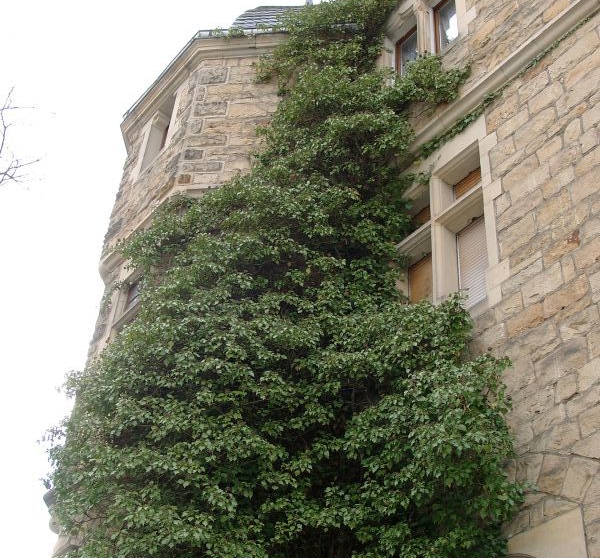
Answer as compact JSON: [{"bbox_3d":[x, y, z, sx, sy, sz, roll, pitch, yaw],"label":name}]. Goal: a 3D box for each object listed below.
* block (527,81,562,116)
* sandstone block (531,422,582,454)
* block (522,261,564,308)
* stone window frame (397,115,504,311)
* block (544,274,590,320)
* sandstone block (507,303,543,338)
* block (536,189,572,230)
[{"bbox_3d":[2.338,-1.632,9.673,0.190,0.210,0.390,29,-47,-26],"label":"block"},{"bbox_3d":[1.917,1.227,7.575,0.190,0.254,0.469,29,-47,-26],"label":"sandstone block"},{"bbox_3d":[2.038,0.087,8.494,0.190,0.221,0.426,29,-47,-26],"label":"block"},{"bbox_3d":[1.411,-0.299,10.113,0.300,2.449,1.675,29,-47,-26],"label":"stone window frame"},{"bbox_3d":[2.149,0.175,8.210,0.190,0.196,0.445,29,-47,-26],"label":"block"},{"bbox_3d":[1.894,0.377,8.459,0.190,0.172,0.384,29,-47,-26],"label":"sandstone block"},{"bbox_3d":[2.214,-0.565,8.831,0.190,0.228,0.366,29,-47,-26],"label":"block"}]

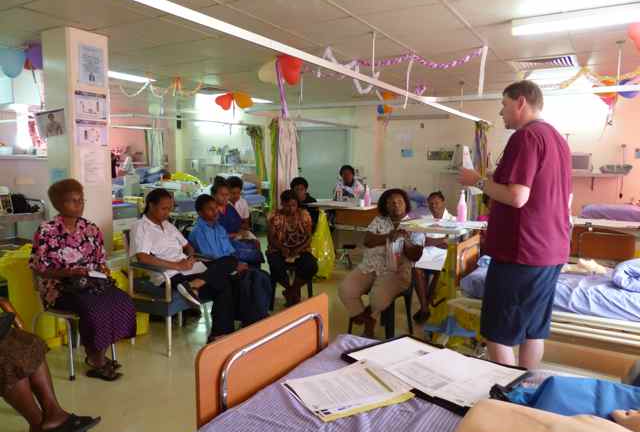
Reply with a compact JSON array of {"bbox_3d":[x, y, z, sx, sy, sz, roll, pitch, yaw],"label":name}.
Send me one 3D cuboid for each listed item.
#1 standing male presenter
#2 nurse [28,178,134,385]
[{"bbox_3d":[0.964,0.258,2.290,0.520,1.800,0.510,8,10,43],"label":"standing male presenter"},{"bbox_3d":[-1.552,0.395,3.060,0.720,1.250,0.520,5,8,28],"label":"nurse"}]

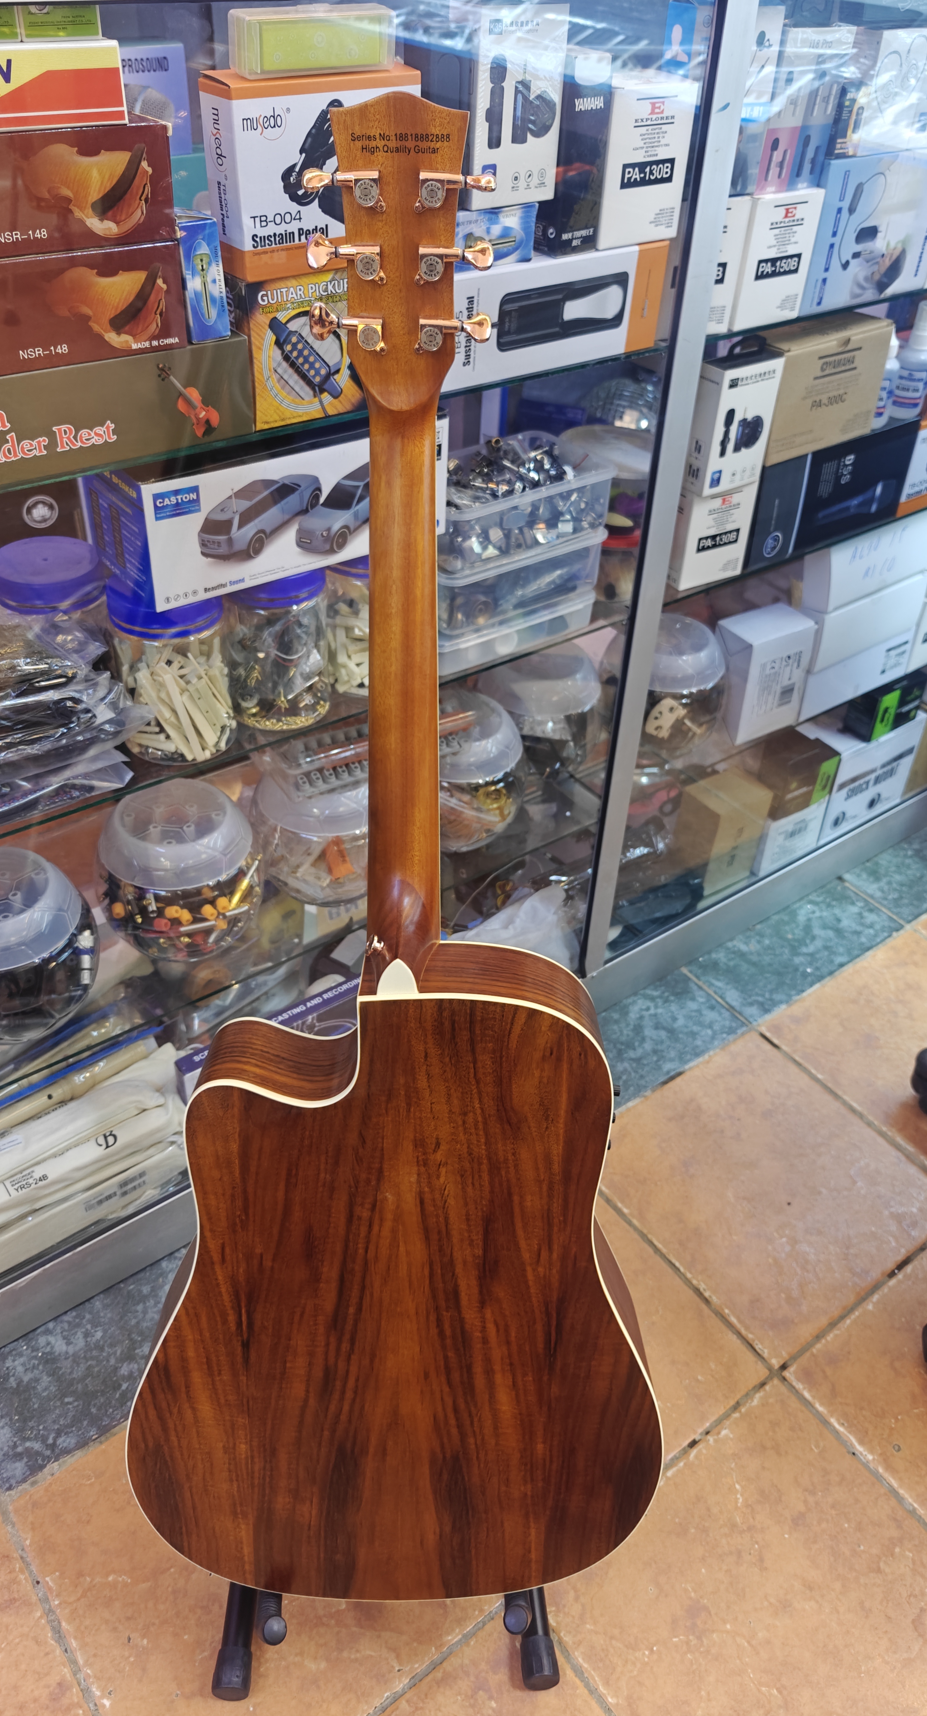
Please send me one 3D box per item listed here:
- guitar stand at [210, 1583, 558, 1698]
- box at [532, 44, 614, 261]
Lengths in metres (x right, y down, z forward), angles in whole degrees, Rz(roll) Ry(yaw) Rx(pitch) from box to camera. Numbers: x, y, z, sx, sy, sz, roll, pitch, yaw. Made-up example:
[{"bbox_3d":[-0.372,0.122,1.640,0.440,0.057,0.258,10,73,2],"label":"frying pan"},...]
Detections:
[{"bbox_3d":[-0.059,0.483,0.994,0.285,0.300,0.290,2,39,-2],"label":"guitar stand"},{"bbox_3d":[0.081,-0.569,0.964,0.044,0.137,0.044,-24,46,-29],"label":"box"}]

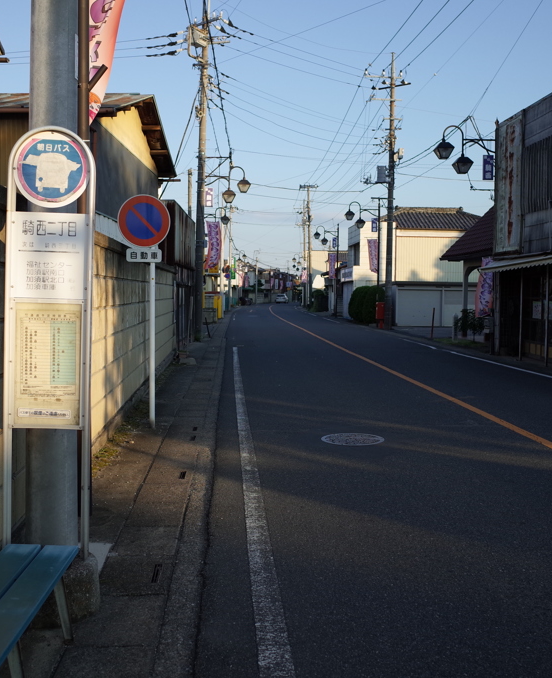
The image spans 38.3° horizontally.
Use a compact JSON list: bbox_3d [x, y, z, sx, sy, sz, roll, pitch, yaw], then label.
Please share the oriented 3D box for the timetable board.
[{"bbox_3d":[-1.107,0.129,3.860,0.345,0.620,0.030,2,3,0],"label":"timetable board"}]

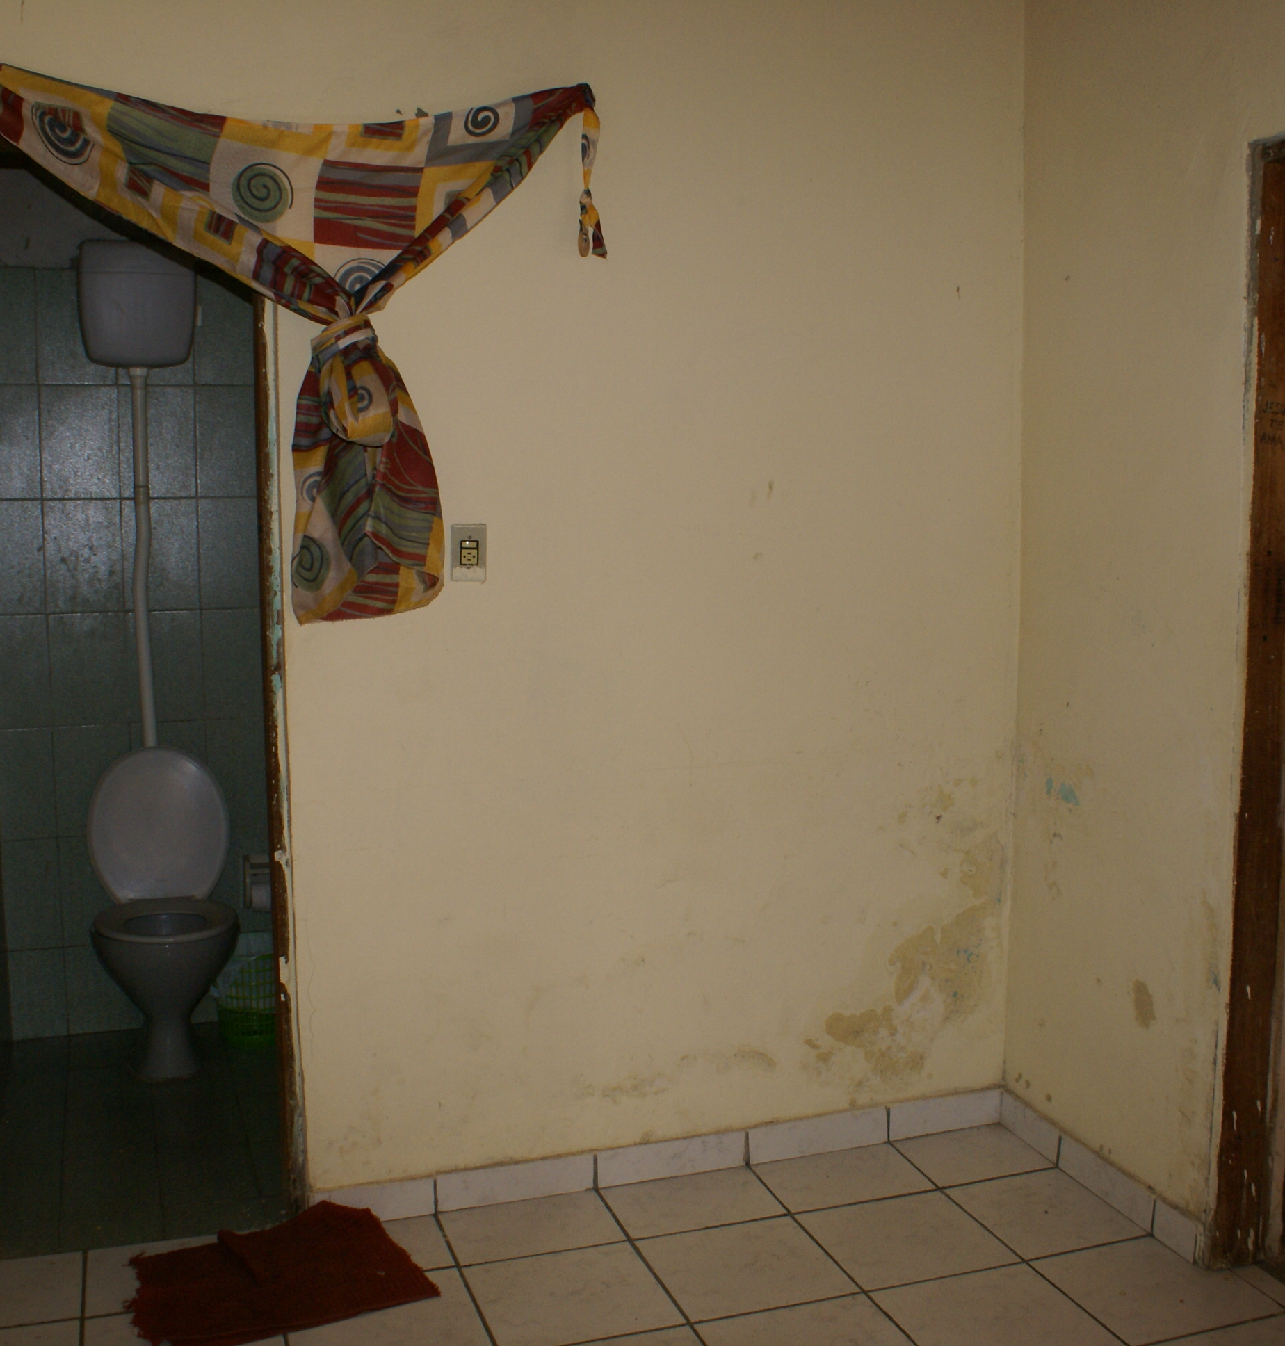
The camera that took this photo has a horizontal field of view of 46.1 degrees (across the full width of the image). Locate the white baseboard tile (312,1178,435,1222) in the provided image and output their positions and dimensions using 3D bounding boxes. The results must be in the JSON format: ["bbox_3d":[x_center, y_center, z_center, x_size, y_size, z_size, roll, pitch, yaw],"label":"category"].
[{"bbox_3d":[-0.550,1.072,3.065,0.263,0.083,0.012,-2,7,-18],"label":"white baseboard tile"}]

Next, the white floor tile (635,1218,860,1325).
[{"bbox_3d":[0.194,1.136,2.881,0.339,0.012,0.339,-2,7,-18],"label":"white floor tile"}]

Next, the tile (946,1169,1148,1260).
[{"bbox_3d":[0.823,1.114,3.104,0.292,0.012,0.333,-2,7,-18],"label":"tile"}]

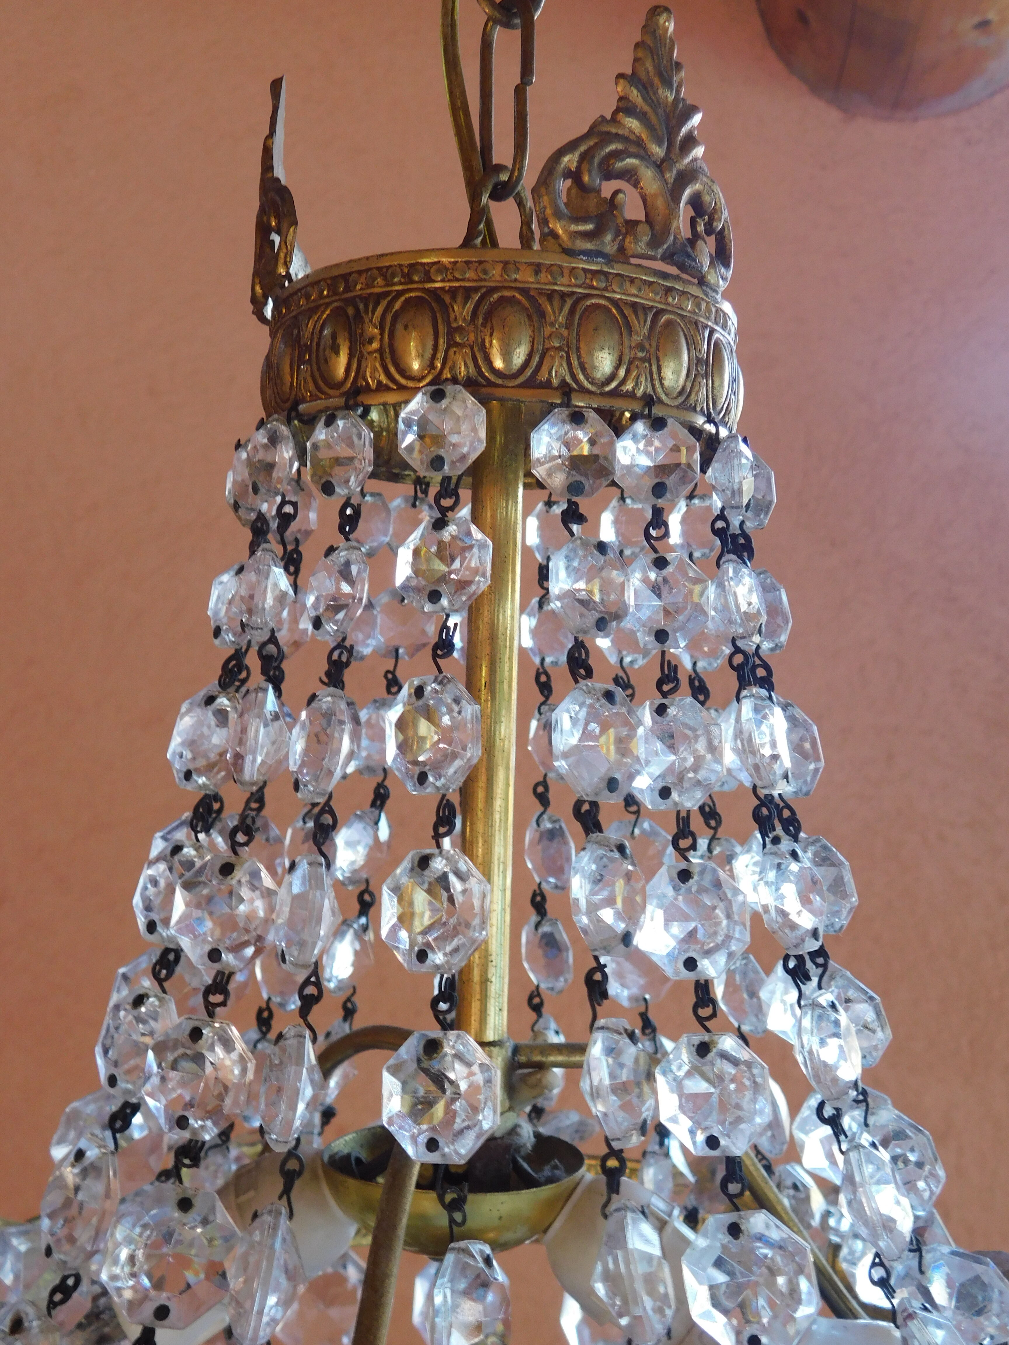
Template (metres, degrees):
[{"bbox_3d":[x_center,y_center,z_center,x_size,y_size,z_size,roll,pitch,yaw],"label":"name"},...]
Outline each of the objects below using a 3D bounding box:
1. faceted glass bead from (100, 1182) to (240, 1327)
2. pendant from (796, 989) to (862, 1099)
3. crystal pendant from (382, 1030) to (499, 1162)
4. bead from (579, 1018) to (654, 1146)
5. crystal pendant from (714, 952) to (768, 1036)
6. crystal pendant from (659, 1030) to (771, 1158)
[{"bbox_3d":[-0.050,0.087,0.209,0.020,0.021,0.010,14,-14,-14],"label":"faceted glass bead"},{"bbox_3d":[0.055,0.063,0.236,0.009,0.018,0.018,-17,-10,37],"label":"pendant"},{"bbox_3d":[-0.009,0.062,0.203,0.018,0.018,0.010,-7,-15,24],"label":"crystal pendant"},{"bbox_3d":[0.017,0.061,0.207,0.009,0.019,0.018,-8,-13,25],"label":"bead"},{"bbox_3d":[0.053,0.072,0.311,0.010,0.018,0.018,-8,4,-24],"label":"crystal pendant"},{"bbox_3d":[0.032,0.065,0.216,0.018,0.018,0.010,-10,-13,26],"label":"crystal pendant"}]

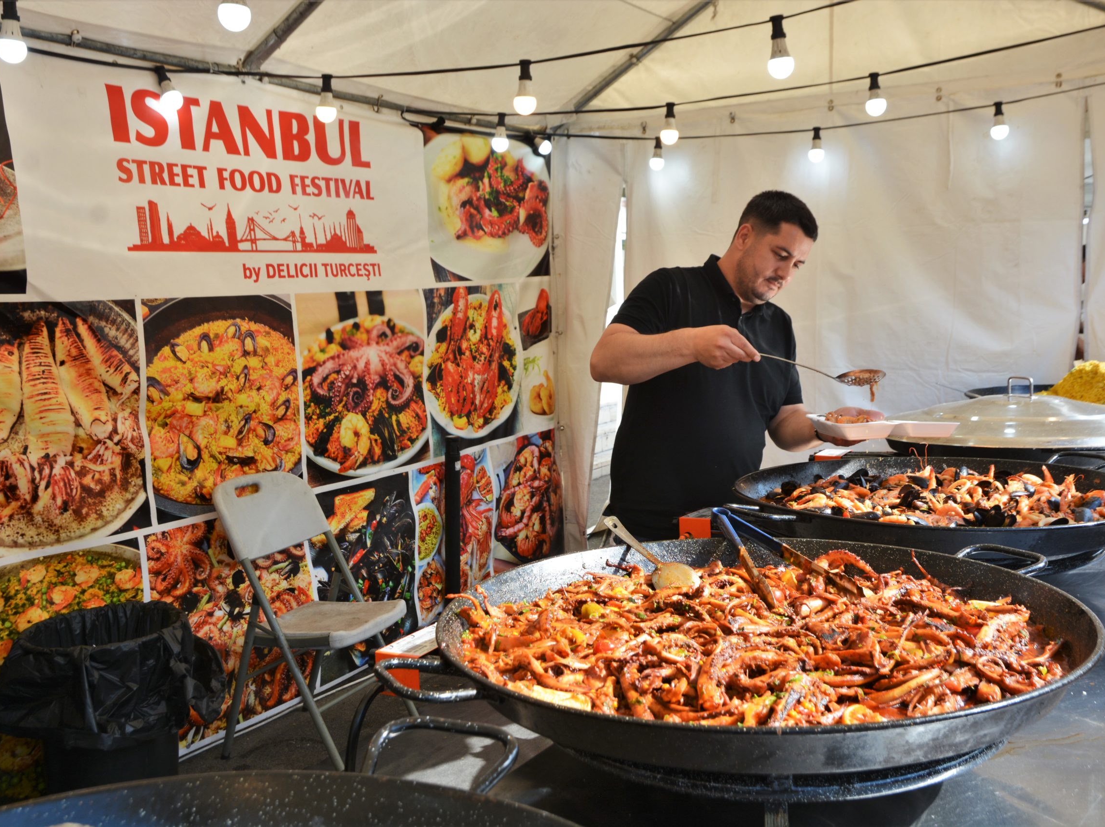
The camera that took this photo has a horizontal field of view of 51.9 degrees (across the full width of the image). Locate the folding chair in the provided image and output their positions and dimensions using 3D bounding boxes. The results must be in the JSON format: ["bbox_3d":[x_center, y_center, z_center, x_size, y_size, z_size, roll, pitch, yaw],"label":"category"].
[{"bbox_3d":[-0.737,0.627,3.585,0.490,0.860,0.450,1,7,25],"label":"folding chair"}]

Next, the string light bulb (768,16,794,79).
[{"bbox_3d":[0.524,-0.839,2.607,0.061,0.145,0.061,3,8,33],"label":"string light bulb"}]

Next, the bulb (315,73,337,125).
[{"bbox_3d":[-0.675,-0.939,3.393,0.061,0.142,0.061,-2,7,0],"label":"bulb"}]

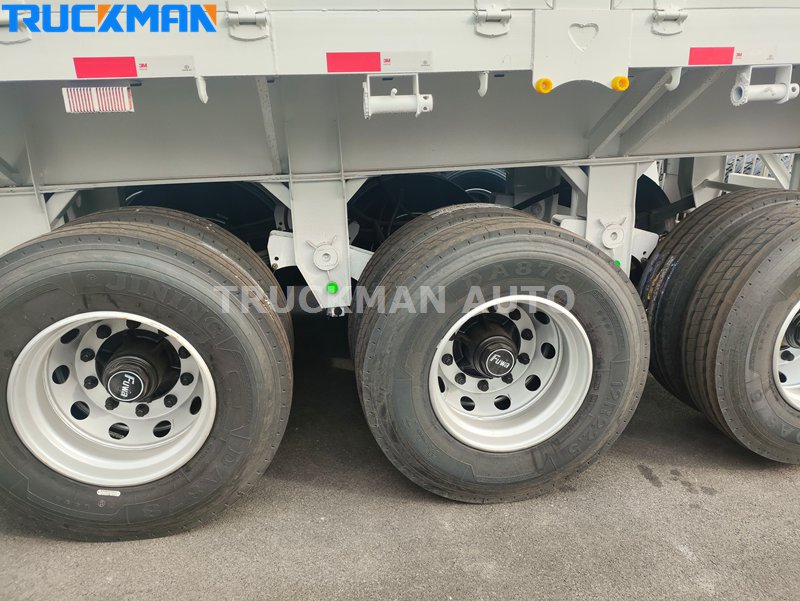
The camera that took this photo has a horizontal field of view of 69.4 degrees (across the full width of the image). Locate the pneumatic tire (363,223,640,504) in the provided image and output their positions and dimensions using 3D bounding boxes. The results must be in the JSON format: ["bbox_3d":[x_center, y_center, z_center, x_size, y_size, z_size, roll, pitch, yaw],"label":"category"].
[{"bbox_3d":[0.375,0.232,2.145,1.078,1.075,0.298,-2,17,-10],"label":"pneumatic tire"}]

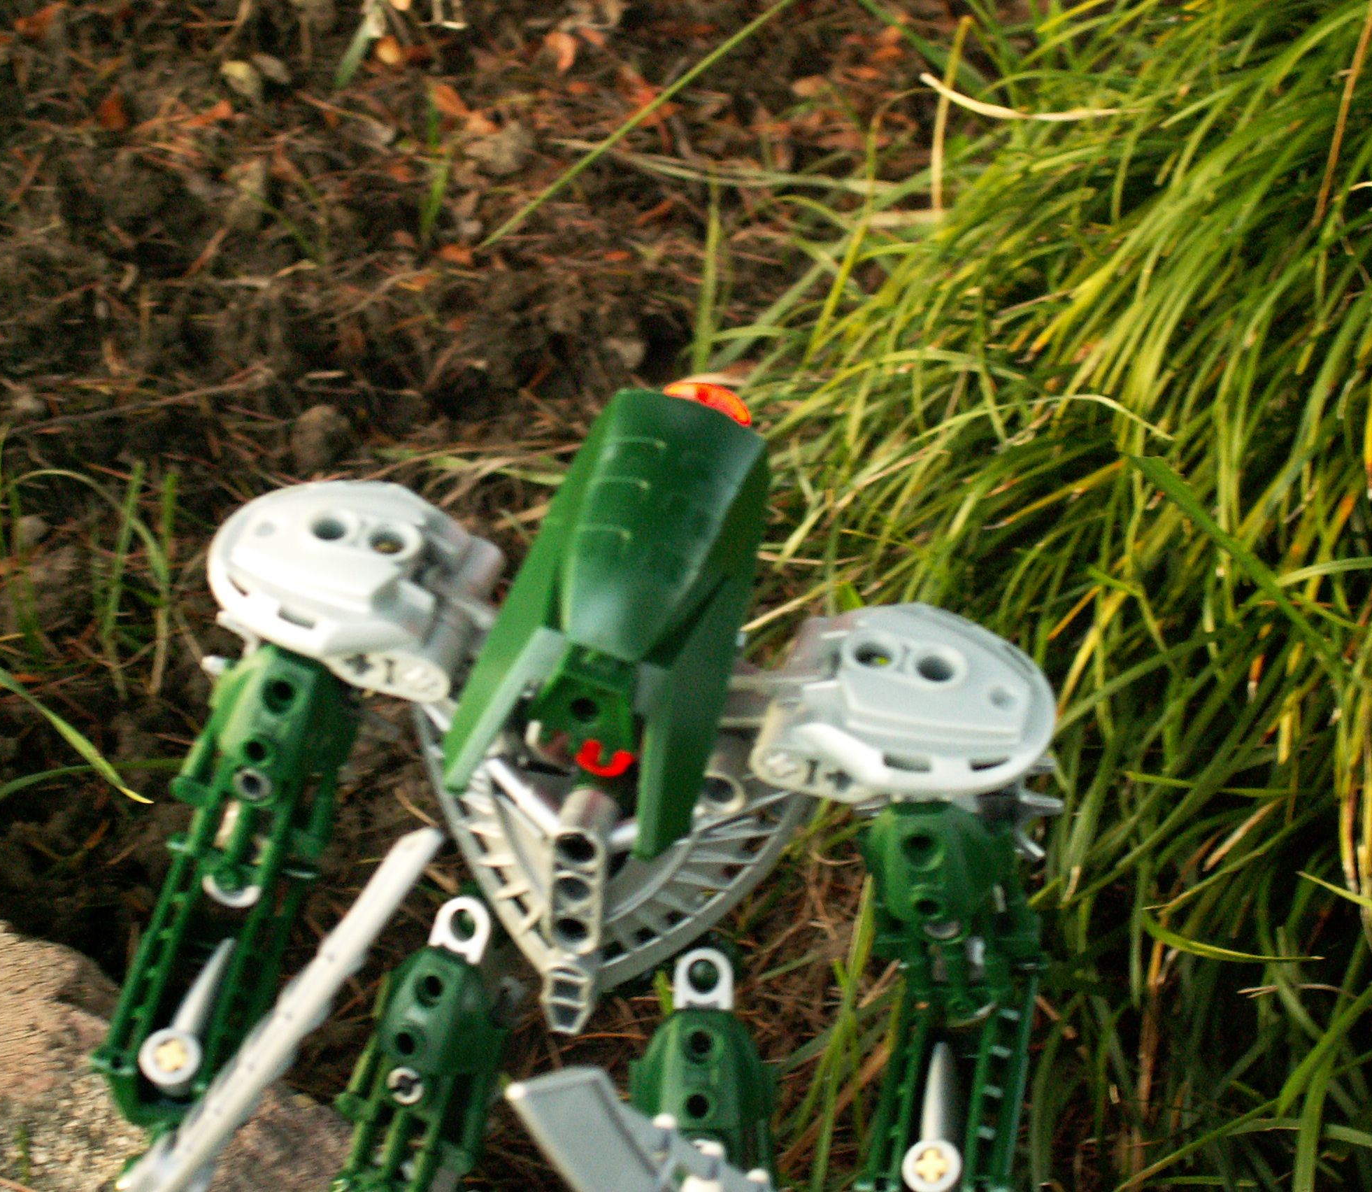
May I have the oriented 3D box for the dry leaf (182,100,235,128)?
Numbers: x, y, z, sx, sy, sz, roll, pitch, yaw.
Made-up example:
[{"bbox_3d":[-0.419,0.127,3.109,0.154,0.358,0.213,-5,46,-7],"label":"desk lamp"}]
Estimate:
[{"bbox_3d":[-0.123,-0.124,0.673,0.012,0.004,0.006,7,44,0],"label":"dry leaf"}]

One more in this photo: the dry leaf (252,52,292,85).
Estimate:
[{"bbox_3d":[-0.109,-0.139,0.691,0.010,0.004,0.009,7,44,0],"label":"dry leaf"}]

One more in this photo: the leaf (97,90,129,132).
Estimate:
[{"bbox_3d":[-0.147,-0.124,0.671,0.008,0.004,0.012,7,44,0],"label":"leaf"}]

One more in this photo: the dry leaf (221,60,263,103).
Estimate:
[{"bbox_3d":[-0.116,-0.135,0.685,0.010,0.004,0.013,7,44,0],"label":"dry leaf"}]

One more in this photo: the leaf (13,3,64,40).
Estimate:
[{"bbox_3d":[-0.172,-0.153,0.697,0.012,0.004,0.011,7,44,0],"label":"leaf"}]

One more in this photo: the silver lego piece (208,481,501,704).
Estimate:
[{"bbox_3d":[-0.041,-0.001,0.325,0.035,0.013,0.022,13,47,1],"label":"silver lego piece"}]

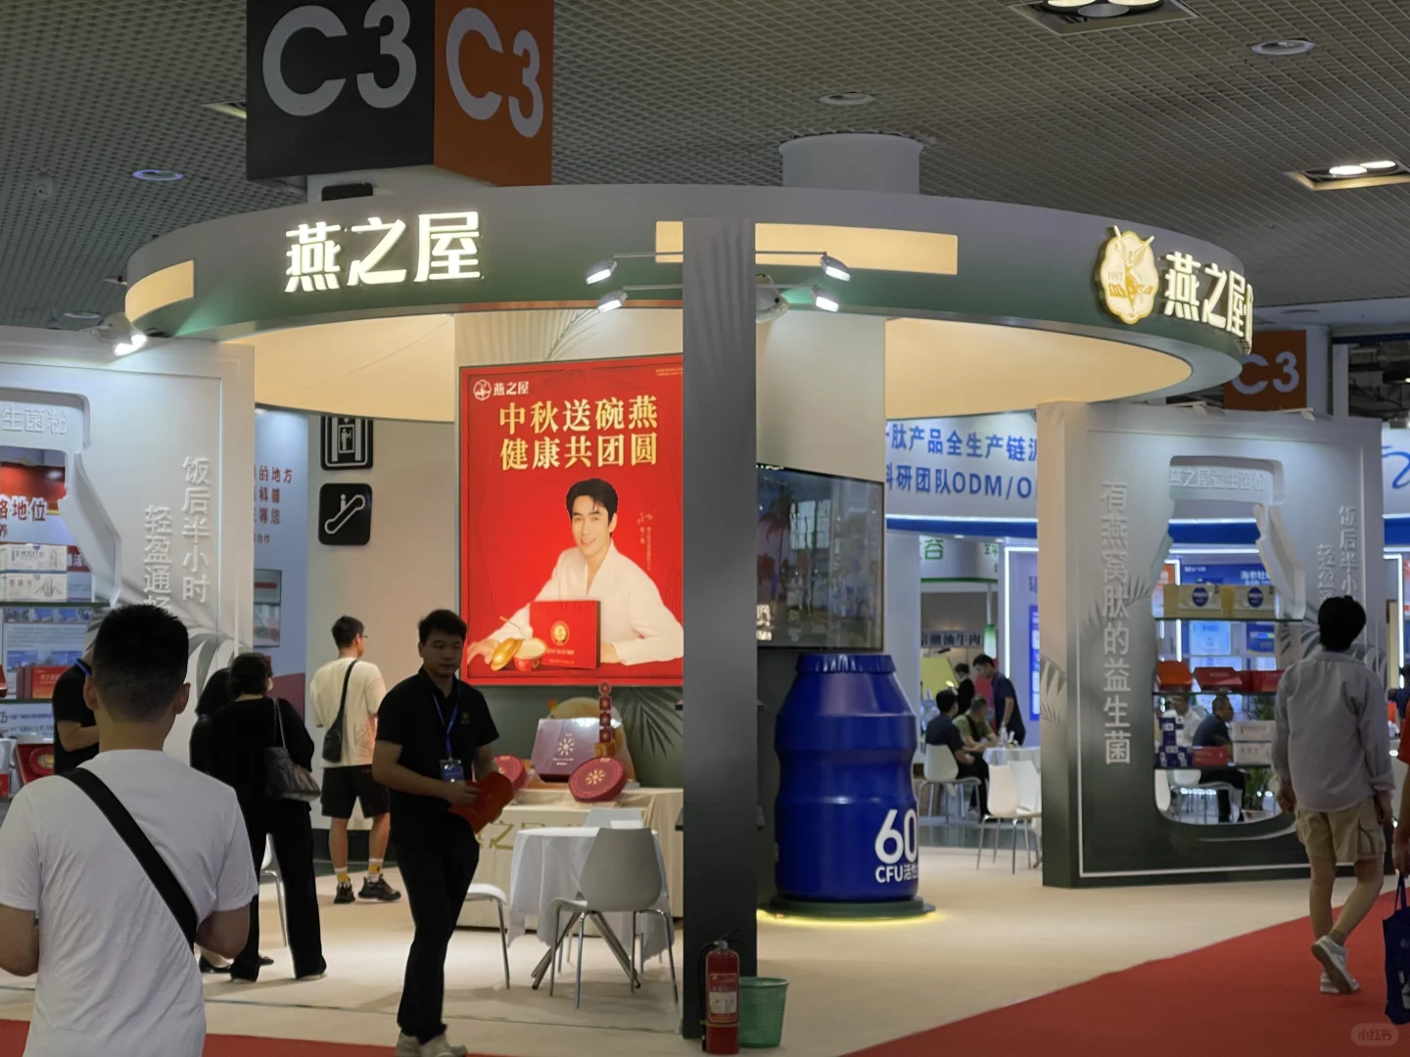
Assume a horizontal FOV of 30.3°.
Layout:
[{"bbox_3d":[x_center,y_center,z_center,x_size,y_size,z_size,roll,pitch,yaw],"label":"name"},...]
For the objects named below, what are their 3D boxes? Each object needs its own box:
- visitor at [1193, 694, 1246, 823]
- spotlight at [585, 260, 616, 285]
[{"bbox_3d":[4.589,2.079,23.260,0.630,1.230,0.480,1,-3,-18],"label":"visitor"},{"bbox_3d":[-0.448,-1.109,11.285,0.140,0.085,0.180,-26,0,0],"label":"spotlight"}]

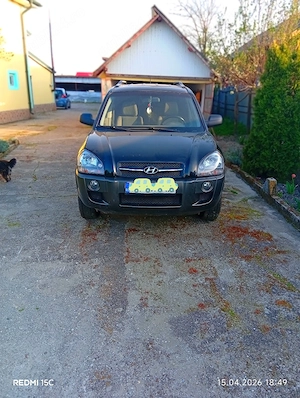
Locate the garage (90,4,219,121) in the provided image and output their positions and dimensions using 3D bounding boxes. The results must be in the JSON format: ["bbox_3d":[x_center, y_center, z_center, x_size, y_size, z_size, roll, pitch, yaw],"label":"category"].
[{"bbox_3d":[0.275,-5.711,13.995,4.667,4.333,6.200,2,20,1],"label":"garage"}]

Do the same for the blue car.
[{"bbox_3d":[-7.124,-7.751,23.049,1.720,1.490,4.000,-2,20,-9],"label":"blue car"}]

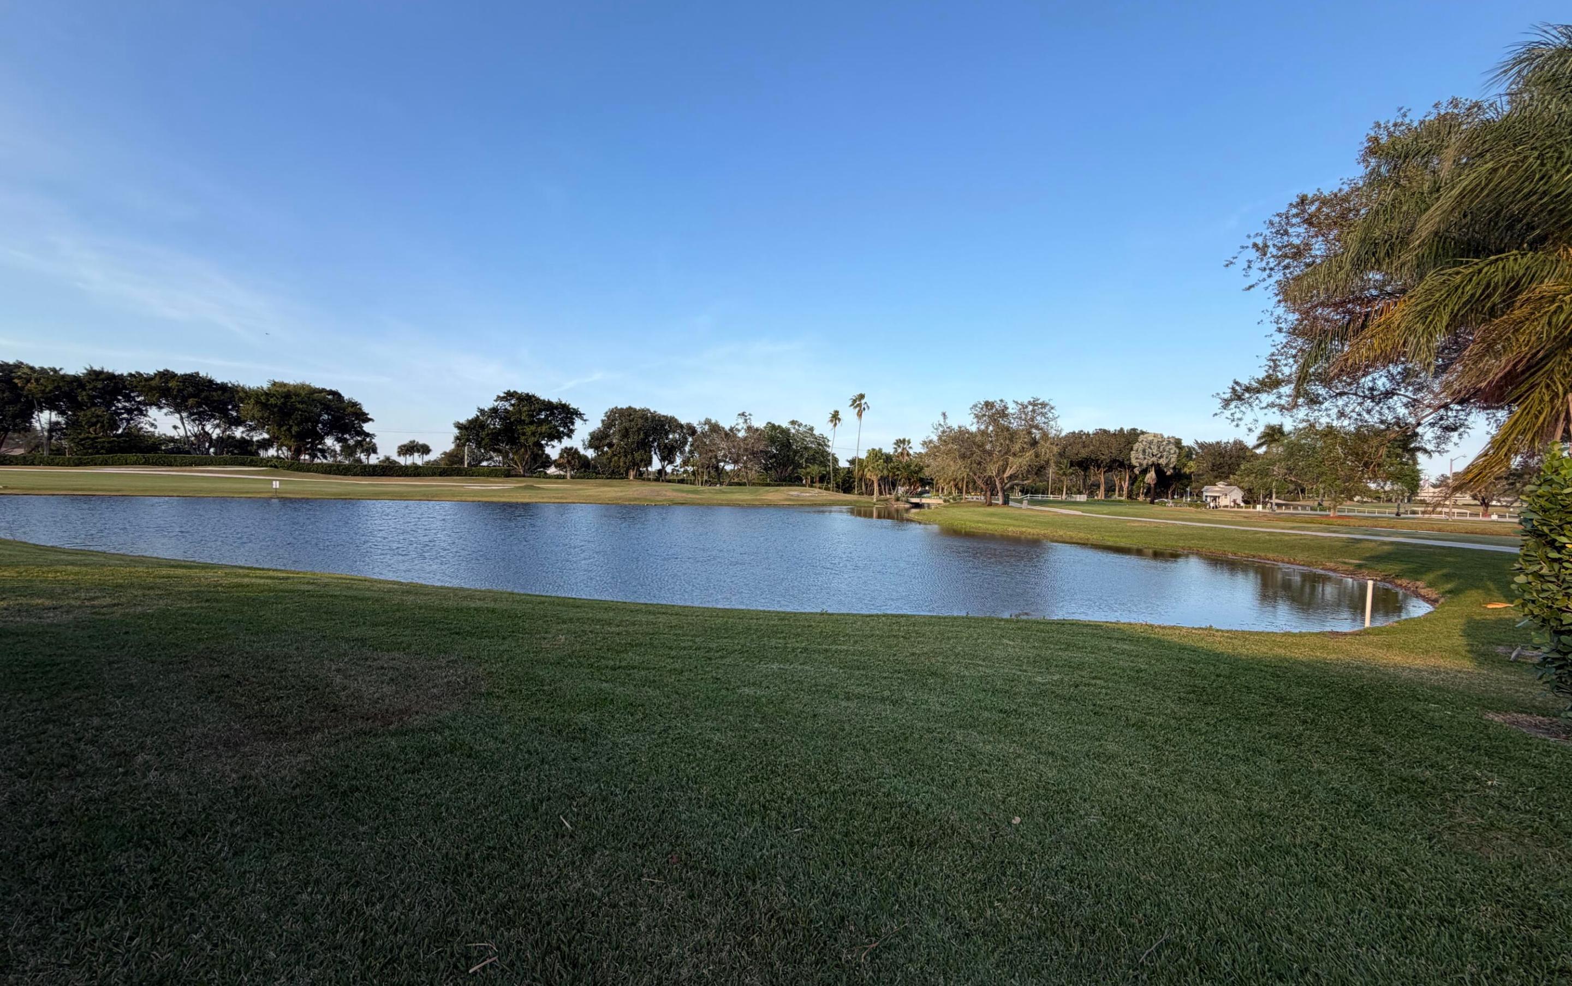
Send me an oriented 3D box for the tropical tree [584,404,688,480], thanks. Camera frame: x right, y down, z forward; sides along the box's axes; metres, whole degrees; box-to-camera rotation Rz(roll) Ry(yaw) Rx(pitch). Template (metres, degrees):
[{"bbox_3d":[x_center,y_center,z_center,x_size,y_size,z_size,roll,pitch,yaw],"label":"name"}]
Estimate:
[{"bbox_3d":[-21.592,-7.197,92.000,14.530,10.660,13.810,1,1,-13],"label":"tropical tree"}]

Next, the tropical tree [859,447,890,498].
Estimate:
[{"bbox_3d":[10.014,-2.121,72.000,3.440,6.190,3.270,2,1,8],"label":"tropical tree"}]

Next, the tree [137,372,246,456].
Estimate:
[{"bbox_3d":[-91.431,-11.926,98.000,12.320,13.820,11.700,1,1,-43],"label":"tree"}]

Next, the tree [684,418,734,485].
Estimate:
[{"bbox_3d":[-11.228,-5.928,93.000,7.130,9.880,6.780,2,1,-7],"label":"tree"}]

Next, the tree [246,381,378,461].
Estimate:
[{"bbox_3d":[-72.792,-10.774,97.000,16.190,12.740,15.380,1,1,-37],"label":"tree"}]

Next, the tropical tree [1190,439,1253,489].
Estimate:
[{"bbox_3d":[82.287,-4.056,120.000,9.750,12.050,9.260,2,1,34],"label":"tropical tree"}]

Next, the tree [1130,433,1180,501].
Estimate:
[{"bbox_3d":[56.884,-3.739,98.000,6.550,10.880,6.220,2,1,30],"label":"tree"}]

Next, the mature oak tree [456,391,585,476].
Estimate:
[{"bbox_3d":[-40.846,-9.087,97.000,18.480,13.120,17.550,1,1,-23],"label":"mature oak tree"}]

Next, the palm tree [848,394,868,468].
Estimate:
[{"bbox_3d":[11.216,-7.572,98.000,3.100,15.330,2.950,2,1,6],"label":"palm tree"}]

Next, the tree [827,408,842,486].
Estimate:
[{"bbox_3d":[8.011,-7.048,105.000,2.430,13.690,2.310,2,1,4],"label":"tree"}]

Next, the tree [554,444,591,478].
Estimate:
[{"bbox_3d":[-29.577,-4.292,88.000,4.670,4.840,4.440,1,1,-19],"label":"tree"}]

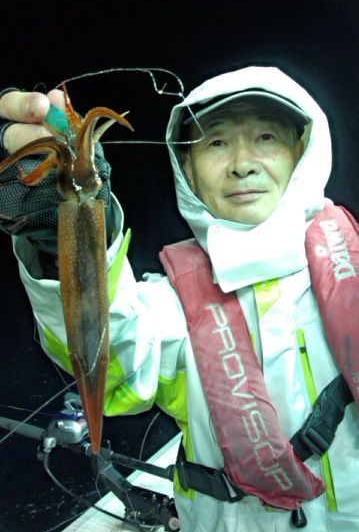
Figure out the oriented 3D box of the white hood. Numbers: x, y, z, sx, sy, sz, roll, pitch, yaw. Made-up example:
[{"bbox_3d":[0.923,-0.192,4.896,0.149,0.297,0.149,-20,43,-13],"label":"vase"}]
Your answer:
[{"bbox_3d":[0.110,-0.127,0.720,0.240,0.310,0.270,-4,-2,12],"label":"white hood"}]

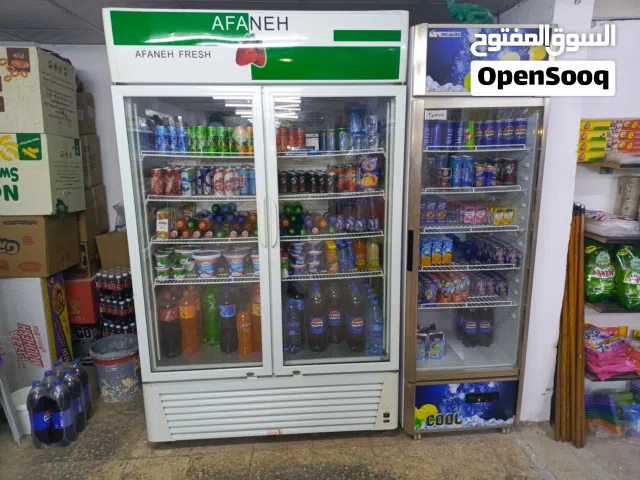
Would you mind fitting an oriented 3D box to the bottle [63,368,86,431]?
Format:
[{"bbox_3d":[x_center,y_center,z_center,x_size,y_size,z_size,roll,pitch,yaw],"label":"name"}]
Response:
[{"bbox_3d":[-1.338,0.862,2.300,0.107,0.334,0.107,-1,12,0],"label":"bottle"}]

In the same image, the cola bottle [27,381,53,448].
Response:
[{"bbox_3d":[-1.434,0.887,2.187,0.107,0.334,0.107,-1,12,0],"label":"cola bottle"}]

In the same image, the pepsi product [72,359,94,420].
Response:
[{"bbox_3d":[-1.348,0.841,2.404,0.107,0.334,0.107,-1,12,0],"label":"pepsi product"}]

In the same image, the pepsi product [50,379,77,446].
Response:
[{"bbox_3d":[-1.328,0.883,2.197,0.107,0.334,0.107,-1,12,0],"label":"pepsi product"}]

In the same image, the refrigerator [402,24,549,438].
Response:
[{"bbox_3d":[0.693,-0.004,2.295,0.610,1.978,0.600,-2,12,-4],"label":"refrigerator"}]

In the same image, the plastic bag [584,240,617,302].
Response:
[{"bbox_3d":[1.387,0.161,2.141,0.180,0.310,0.100,-1,12,-2],"label":"plastic bag"}]

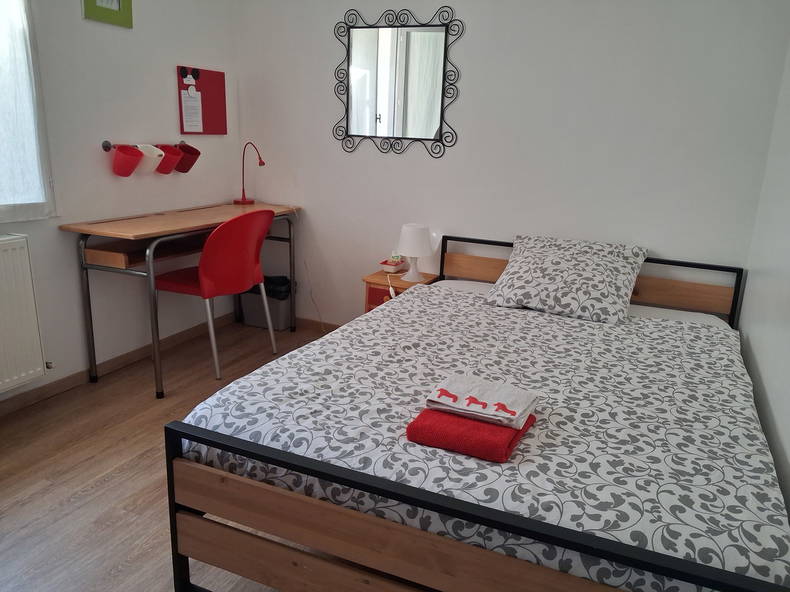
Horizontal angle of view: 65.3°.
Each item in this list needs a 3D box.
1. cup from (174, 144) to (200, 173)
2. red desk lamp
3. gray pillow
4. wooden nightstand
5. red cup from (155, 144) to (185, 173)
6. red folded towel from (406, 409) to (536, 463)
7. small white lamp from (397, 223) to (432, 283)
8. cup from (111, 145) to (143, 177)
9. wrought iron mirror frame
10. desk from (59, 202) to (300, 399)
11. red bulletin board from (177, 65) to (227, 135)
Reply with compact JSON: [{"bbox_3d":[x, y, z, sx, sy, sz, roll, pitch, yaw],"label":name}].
[{"bbox_3d":[-1.121,-0.728,3.291,0.125,0.118,0.125,37,24,11],"label":"cup"},{"bbox_3d":[-0.877,-0.742,3.716,0.222,0.368,0.115,11,17,28],"label":"red desk lamp"},{"bbox_3d":[0.788,-0.090,2.848,0.640,0.150,0.520,9,43,22],"label":"gray pillow"},{"bbox_3d":[0.029,0.121,3.413,0.316,0.461,0.330,9,16,22],"label":"wooden nightstand"},{"bbox_3d":[-1.174,-0.697,3.170,0.125,0.118,0.125,37,24,11],"label":"red cup"},{"bbox_3d":[0.206,0.329,1.603,0.282,0.055,0.251,9,16,22],"label":"red folded towel"},{"bbox_3d":[0.106,-0.227,3.271,0.186,0.290,0.186,2,15,-1],"label":"small white lamp"},{"bbox_3d":[-1.279,-0.637,2.930,0.125,0.118,0.125,37,24,11],"label":"cup"},{"bbox_3d":[-0.001,-1.133,3.293,0.734,0.749,0.025,9,16,22],"label":"wrought iron mirror frame"},{"bbox_3d":[-1.016,-0.048,3.288,0.433,0.763,1.323,9,16,22],"label":"desk"},{"bbox_3d":[-1.065,-1.075,3.428,0.015,0.345,0.387,9,16,22],"label":"red bulletin board"}]

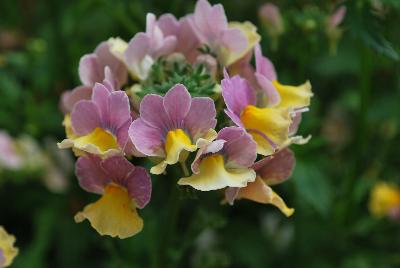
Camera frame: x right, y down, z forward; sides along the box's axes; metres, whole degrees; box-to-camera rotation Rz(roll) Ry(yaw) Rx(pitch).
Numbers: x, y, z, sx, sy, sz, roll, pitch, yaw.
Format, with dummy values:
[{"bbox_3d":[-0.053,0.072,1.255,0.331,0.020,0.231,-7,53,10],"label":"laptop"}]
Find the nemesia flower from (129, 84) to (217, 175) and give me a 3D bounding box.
[{"bbox_3d":[-0.007,-0.001,0.247,0.023,0.023,0.015,2,12,5],"label":"nemesia flower"}]

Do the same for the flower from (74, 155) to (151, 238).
[{"bbox_3d":[-0.024,0.017,0.250,0.020,0.021,0.015,4,14,9],"label":"flower"}]

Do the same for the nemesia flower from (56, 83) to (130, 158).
[{"bbox_3d":[-0.029,-0.004,0.254,0.019,0.019,0.015,12,17,25],"label":"nemesia flower"}]

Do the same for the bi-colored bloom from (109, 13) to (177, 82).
[{"bbox_3d":[-0.017,-0.027,0.280,0.019,0.019,0.015,-16,39,-32],"label":"bi-colored bloom"}]

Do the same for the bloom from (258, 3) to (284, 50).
[{"bbox_3d":[0.028,-0.042,0.360,0.010,0.018,0.010,0,24,0],"label":"bloom"}]

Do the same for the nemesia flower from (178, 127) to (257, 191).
[{"bbox_3d":[0.005,0.007,0.247,0.021,0.017,0.015,0,19,0],"label":"nemesia flower"}]

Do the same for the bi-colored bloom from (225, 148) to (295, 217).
[{"bbox_3d":[0.017,0.014,0.262,0.017,0.017,0.019,17,21,-12],"label":"bi-colored bloom"}]

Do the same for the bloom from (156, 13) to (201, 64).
[{"bbox_3d":[-0.007,-0.029,0.290,0.019,0.019,0.015,0,29,0],"label":"bloom"}]

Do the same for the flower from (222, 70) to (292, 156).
[{"bbox_3d":[0.016,-0.006,0.254,0.016,0.021,0.021,9,25,31],"label":"flower"}]

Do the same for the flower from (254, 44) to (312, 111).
[{"bbox_3d":[0.025,-0.017,0.272,0.016,0.017,0.021,-7,24,-3],"label":"flower"}]

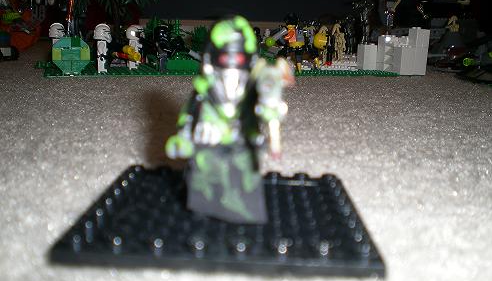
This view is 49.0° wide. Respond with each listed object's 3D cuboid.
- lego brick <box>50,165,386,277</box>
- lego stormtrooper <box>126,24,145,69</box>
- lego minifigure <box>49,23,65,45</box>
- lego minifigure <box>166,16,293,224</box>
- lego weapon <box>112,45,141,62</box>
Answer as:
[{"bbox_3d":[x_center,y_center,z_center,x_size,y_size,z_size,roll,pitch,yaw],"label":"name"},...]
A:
[{"bbox_3d":[-0.004,0.016,0.133,0.064,0.005,0.064,3,11,1],"label":"lego brick"},{"bbox_3d":[-0.106,-0.089,0.520,0.019,0.043,0.024,-2,12,-17],"label":"lego stormtrooper"},{"bbox_3d":[-0.172,-0.086,0.495,0.018,0.043,0.024,-2,12,-17],"label":"lego minifigure"},{"bbox_3d":[-0.004,-0.007,0.127,0.028,0.045,0.020,4,11,11],"label":"lego minifigure"},{"bbox_3d":[-0.111,-0.081,0.505,0.028,0.016,0.013,7,13,23],"label":"lego weapon"}]

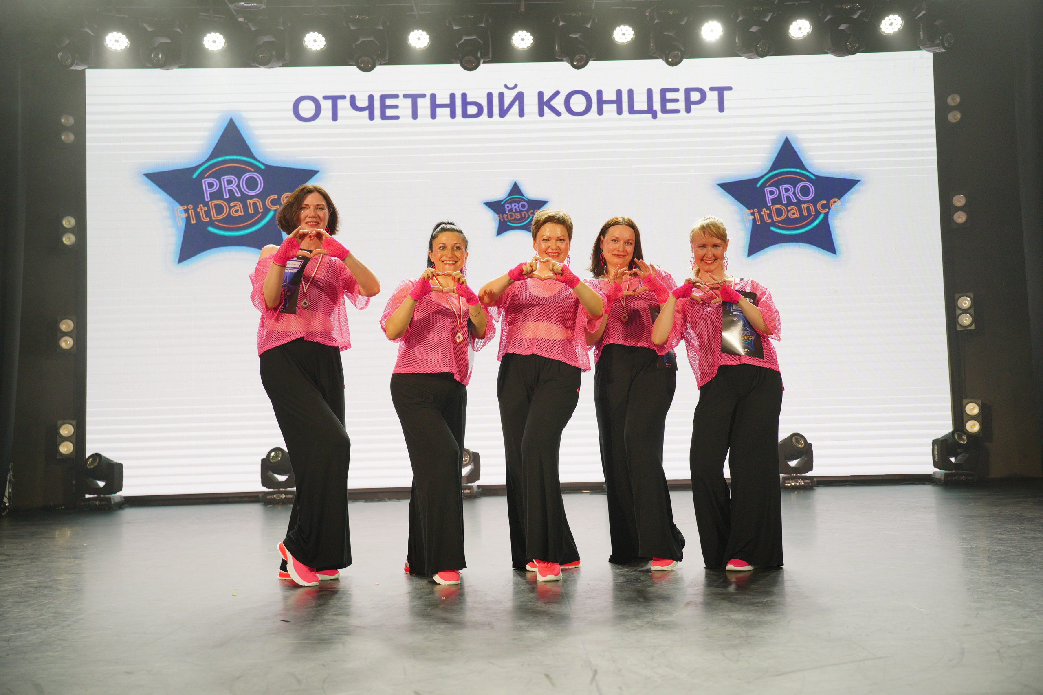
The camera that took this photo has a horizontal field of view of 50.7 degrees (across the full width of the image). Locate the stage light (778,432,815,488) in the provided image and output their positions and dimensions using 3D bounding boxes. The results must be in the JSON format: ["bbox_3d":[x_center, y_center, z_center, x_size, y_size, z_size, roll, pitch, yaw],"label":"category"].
[{"bbox_3d":[2.633,1.089,10.555,0.340,0.520,0.300,-2,-5,-1],"label":"stage light"}]

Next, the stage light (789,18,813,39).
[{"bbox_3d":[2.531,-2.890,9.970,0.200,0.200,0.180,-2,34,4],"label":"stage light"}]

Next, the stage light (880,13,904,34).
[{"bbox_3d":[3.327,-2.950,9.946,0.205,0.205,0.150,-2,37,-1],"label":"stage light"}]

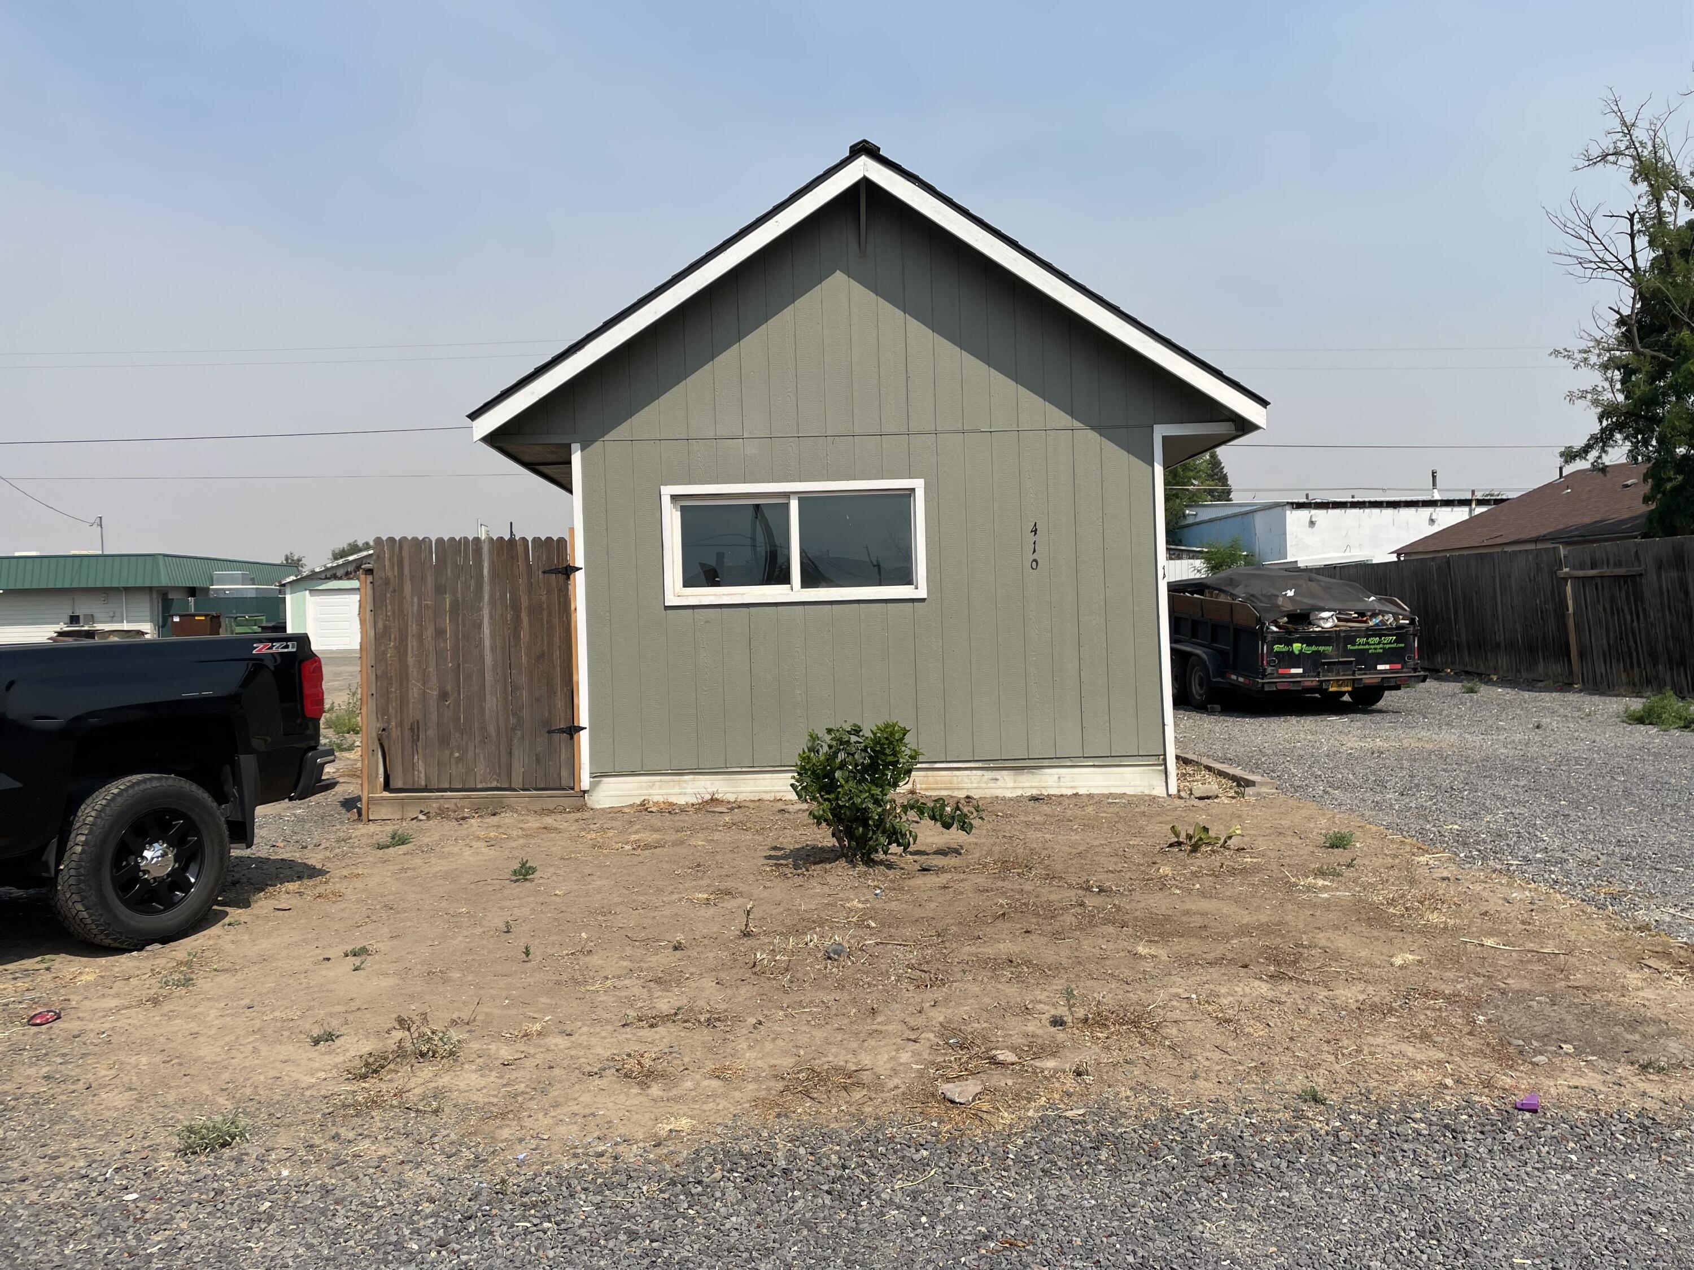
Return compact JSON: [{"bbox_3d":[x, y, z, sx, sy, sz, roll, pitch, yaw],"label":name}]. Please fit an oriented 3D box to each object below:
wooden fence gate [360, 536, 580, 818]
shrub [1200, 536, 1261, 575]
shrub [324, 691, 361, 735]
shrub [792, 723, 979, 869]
[{"bbox_3d":[-2.743,0.309,9.270,1.610,2.060,0.130,-2,0,-2],"label":"wooden fence gate"},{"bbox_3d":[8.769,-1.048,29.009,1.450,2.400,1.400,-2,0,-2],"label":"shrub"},{"bbox_3d":[-6.223,0.917,15.600,0.650,0.620,0.600,-2,0,-2],"label":"shrub"},{"bbox_3d":[0.223,0.912,7.400,1.080,0.830,0.850,-2,0,-2],"label":"shrub"}]

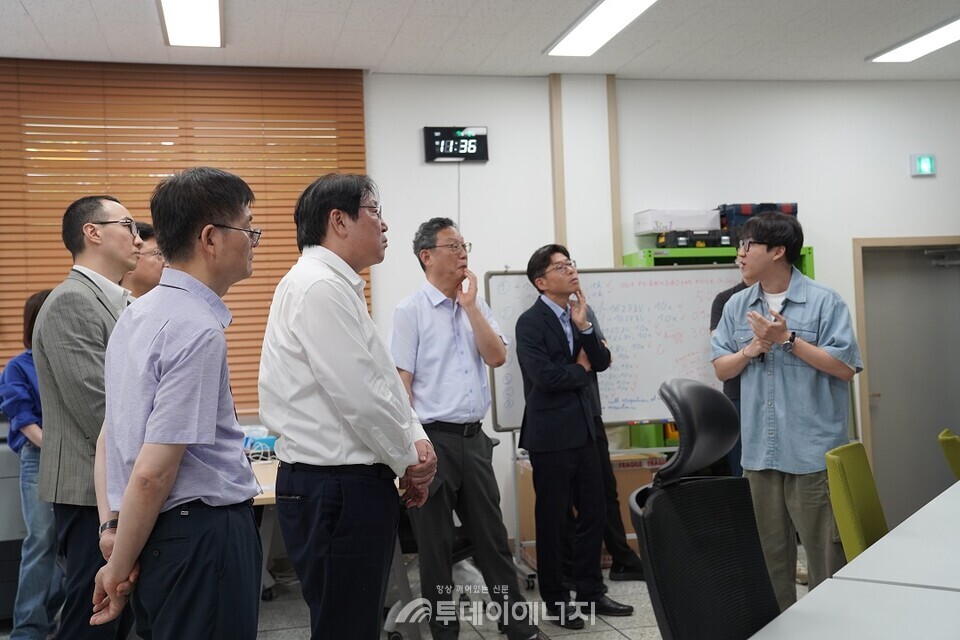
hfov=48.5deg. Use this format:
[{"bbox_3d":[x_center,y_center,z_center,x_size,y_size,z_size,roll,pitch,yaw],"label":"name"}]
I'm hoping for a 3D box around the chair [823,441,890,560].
[{"bbox_3d":[1.490,0.878,3.500,0.560,0.890,0.500,-3,-2,34],"label":"chair"}]

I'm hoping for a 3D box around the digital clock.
[{"bbox_3d":[-0.144,-1.078,6.550,0.400,0.215,0.040,-2,-1,-13],"label":"digital clock"}]

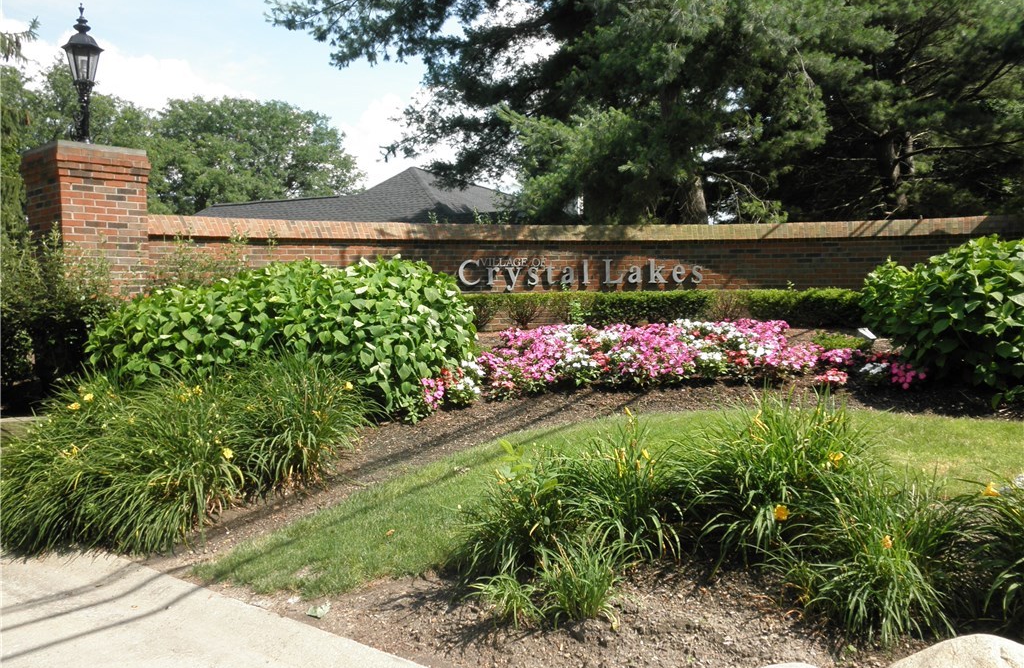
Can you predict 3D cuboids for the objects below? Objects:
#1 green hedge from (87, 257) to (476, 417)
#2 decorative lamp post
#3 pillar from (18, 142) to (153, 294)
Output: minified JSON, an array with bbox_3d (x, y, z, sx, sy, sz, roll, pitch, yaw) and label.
[{"bbox_3d":[-1.931,-0.013,6.999,3.080,1.270,1.750,-1,4,-13],"label":"green hedge"},{"bbox_3d":[-4.242,-2.534,8.208,0.420,1.390,0.420,3,5,42],"label":"decorative lamp post"},{"bbox_3d":[-4.227,-0.657,8.322,0.910,2.372,0.890,3,5,42],"label":"pillar"}]

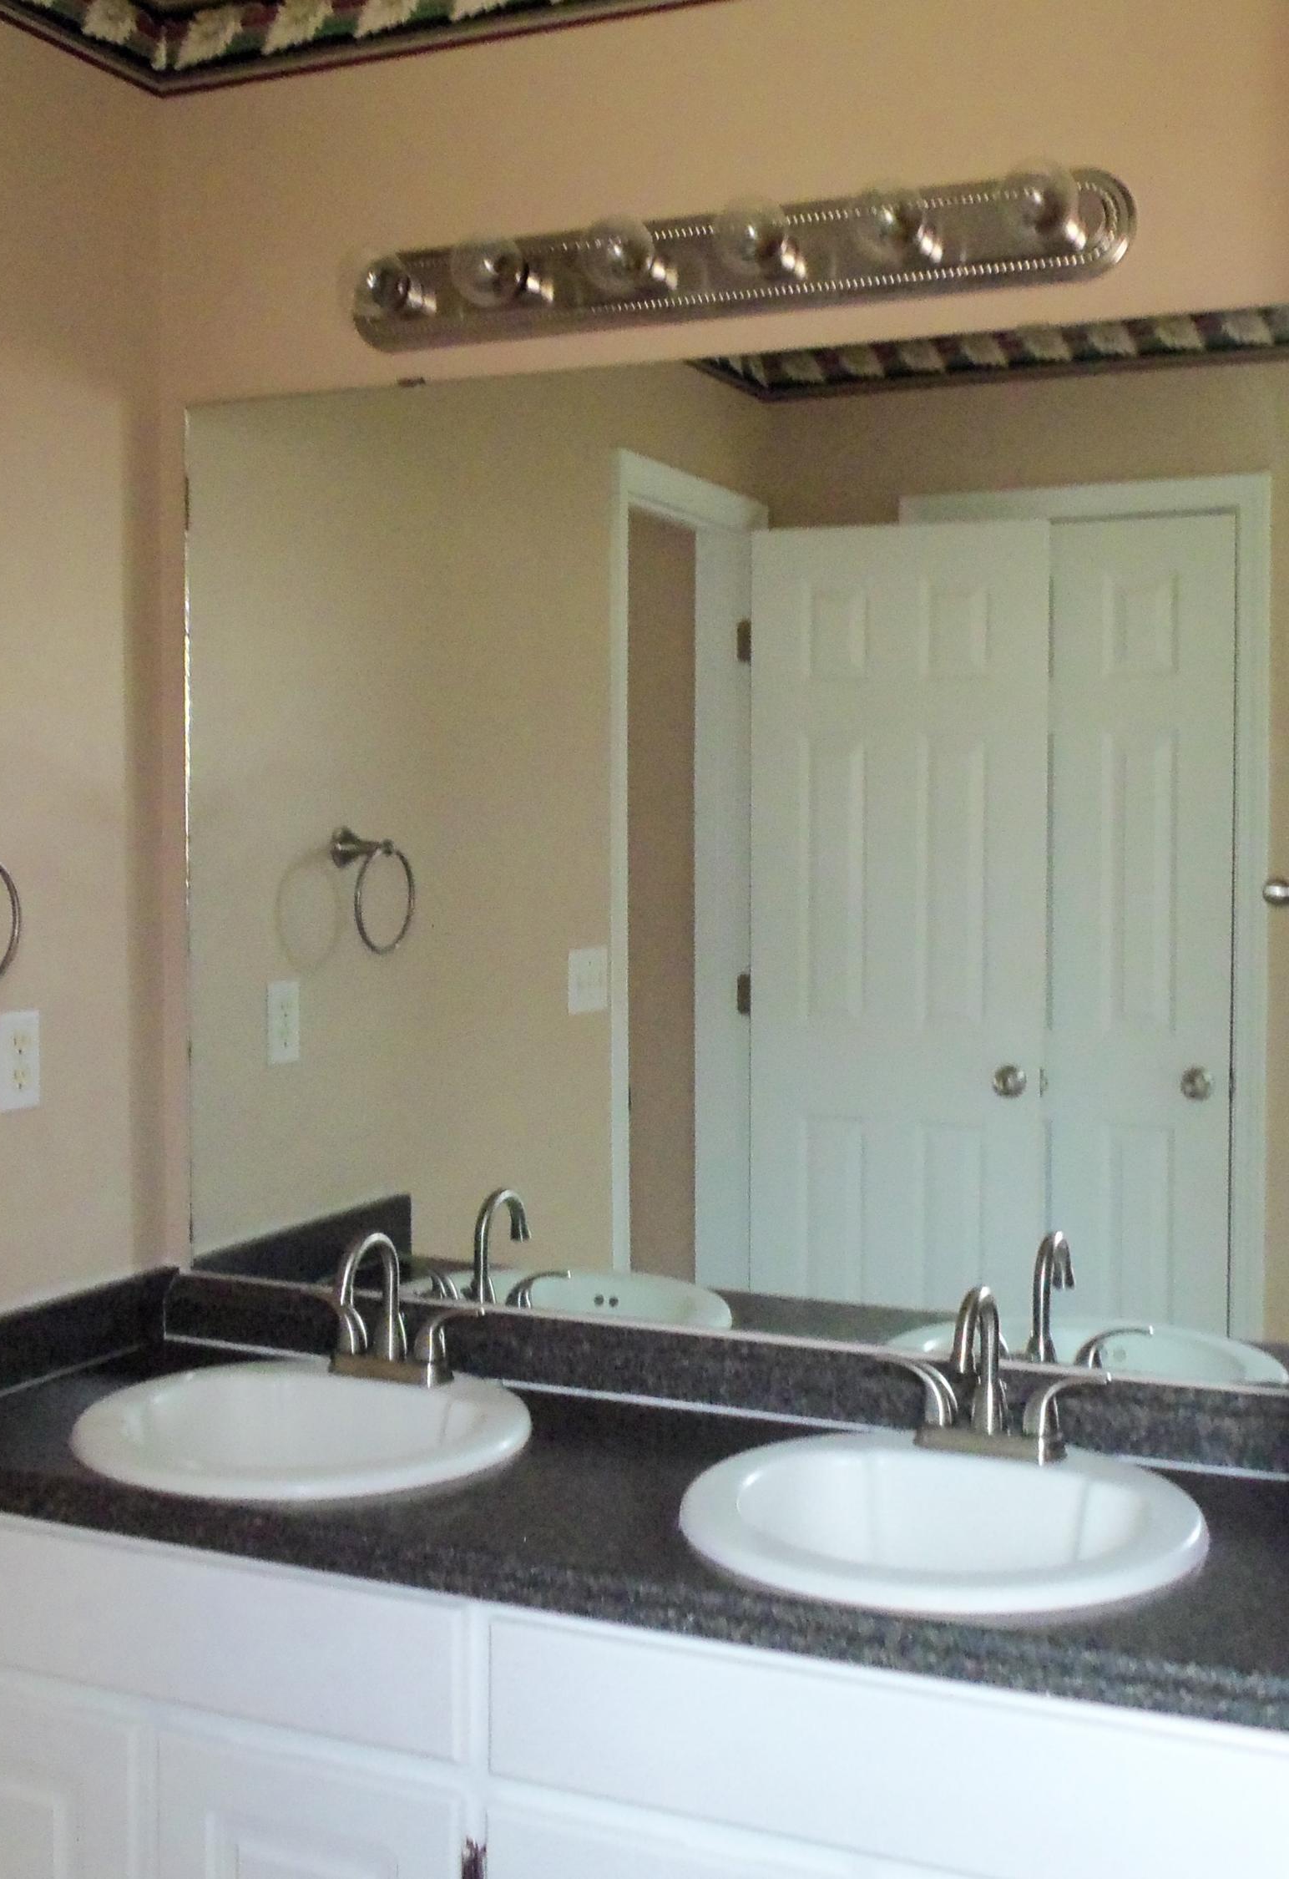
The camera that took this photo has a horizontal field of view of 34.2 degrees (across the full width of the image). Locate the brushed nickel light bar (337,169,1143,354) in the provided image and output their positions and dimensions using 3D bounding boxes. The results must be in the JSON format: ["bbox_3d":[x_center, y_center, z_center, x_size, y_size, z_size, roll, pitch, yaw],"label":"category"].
[{"bbox_3d":[0.053,-0.744,2.261,0.920,0.116,0.140,1,3,24],"label":"brushed nickel light bar"}]

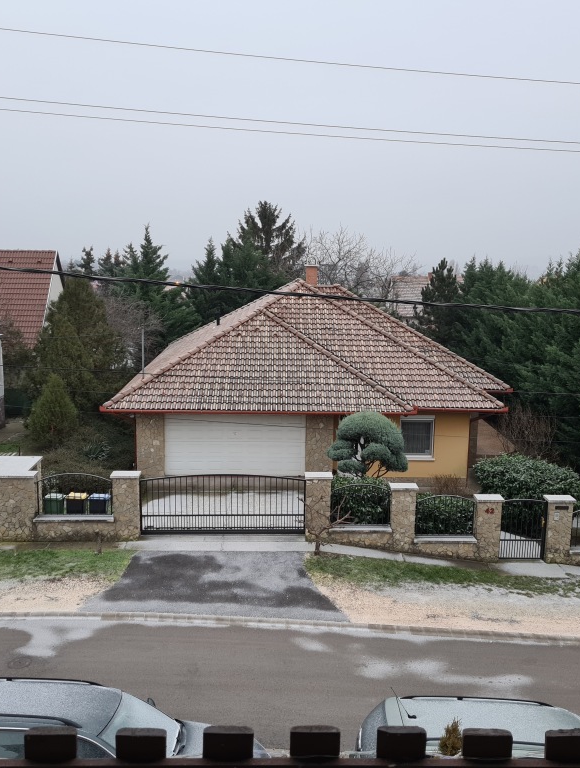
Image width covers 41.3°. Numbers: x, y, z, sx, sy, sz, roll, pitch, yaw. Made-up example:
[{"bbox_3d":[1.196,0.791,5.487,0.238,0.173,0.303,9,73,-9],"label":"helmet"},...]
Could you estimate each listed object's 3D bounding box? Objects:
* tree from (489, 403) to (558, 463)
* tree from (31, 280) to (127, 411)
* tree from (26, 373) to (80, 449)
[{"bbox_3d":[8.061,1.714,26.678,2.340,2.180,2.340,1,9,0],"label":"tree"},{"bbox_3d":[-8.341,-1.237,30.489,3.670,5.990,3.670,1,9,0],"label":"tree"},{"bbox_3d":[-8.140,0.882,26.611,1.850,2.590,1.850,1,9,0],"label":"tree"}]

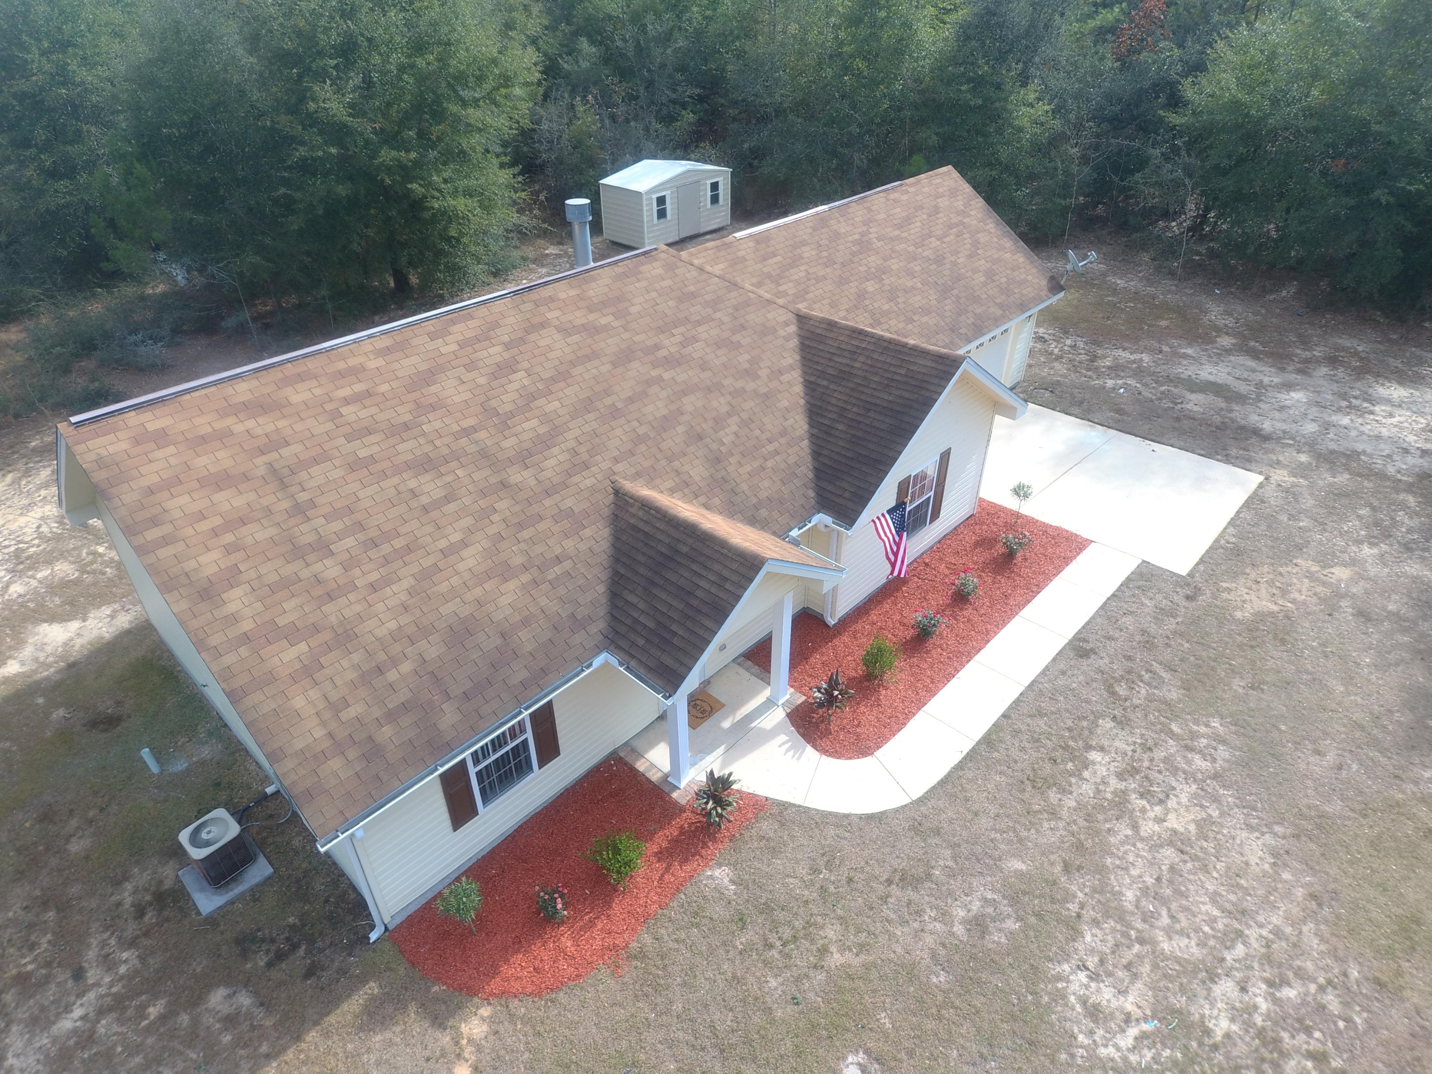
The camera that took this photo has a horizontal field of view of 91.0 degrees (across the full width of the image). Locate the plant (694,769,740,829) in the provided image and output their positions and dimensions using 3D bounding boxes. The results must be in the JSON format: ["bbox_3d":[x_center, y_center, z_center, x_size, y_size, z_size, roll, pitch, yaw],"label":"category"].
[{"bbox_3d":[0.009,3.582,9.568,0.659,0.927,0.659,-2,36,1],"label":"plant"}]

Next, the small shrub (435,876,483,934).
[{"bbox_3d":[-3.006,4.521,8.447,0.546,1.030,0.546,-31,44,-33],"label":"small shrub"}]

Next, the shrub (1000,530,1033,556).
[{"bbox_3d":[6.133,0.134,14.343,0.597,0.536,0.597,-31,44,-33],"label":"shrub"}]

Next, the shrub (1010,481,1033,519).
[{"bbox_3d":[6.481,-0.721,15.055,0.433,1.030,0.433,-31,44,-33],"label":"shrub"}]

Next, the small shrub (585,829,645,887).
[{"bbox_3d":[-1.311,4.202,9.219,0.762,0.577,0.762,-2,36,1],"label":"small shrub"}]

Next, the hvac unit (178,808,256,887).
[{"bbox_3d":[-6.703,4.176,9.488,0.592,0.592,0.592,-31,44,-33],"label":"hvac unit"}]

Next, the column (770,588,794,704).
[{"bbox_3d":[0.990,1.719,10.934,0.258,2.215,0.258,-31,44,-33],"label":"column"}]

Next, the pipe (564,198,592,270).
[{"bbox_3d":[-2.240,-4.990,11.650,0.410,1.150,0.410,-31,44,-33],"label":"pipe"}]

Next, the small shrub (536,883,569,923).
[{"bbox_3d":[-2.032,4.544,8.738,0.422,0.587,0.422,-2,36,1],"label":"small shrub"}]

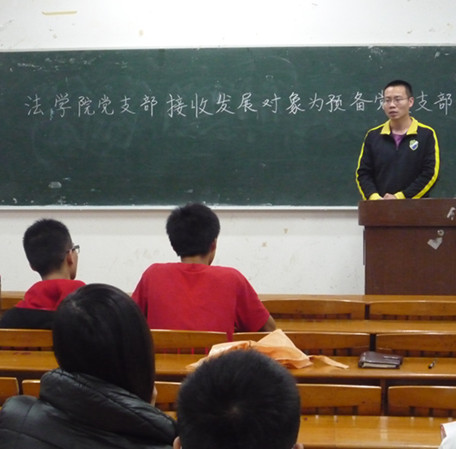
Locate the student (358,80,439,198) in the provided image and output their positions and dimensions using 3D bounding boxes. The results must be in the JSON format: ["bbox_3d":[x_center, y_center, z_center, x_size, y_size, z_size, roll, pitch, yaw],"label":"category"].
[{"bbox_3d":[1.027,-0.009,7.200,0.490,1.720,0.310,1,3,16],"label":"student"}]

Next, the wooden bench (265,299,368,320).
[{"bbox_3d":[0.368,0.713,5.321,0.480,0.800,0.420,0,3,5],"label":"wooden bench"}]

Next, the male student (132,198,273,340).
[{"bbox_3d":[-0.071,0.540,4.570,0.520,1.250,0.720,0,3,7],"label":"male student"}]

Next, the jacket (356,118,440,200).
[{"bbox_3d":[1.027,-0.311,7.200,0.480,0.660,0.280,1,3,16],"label":"jacket"}]

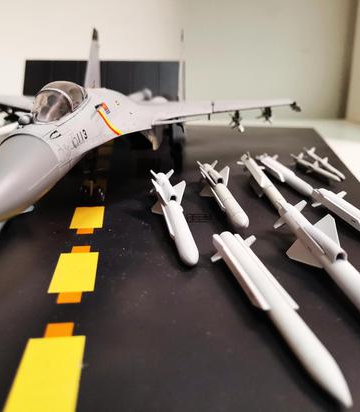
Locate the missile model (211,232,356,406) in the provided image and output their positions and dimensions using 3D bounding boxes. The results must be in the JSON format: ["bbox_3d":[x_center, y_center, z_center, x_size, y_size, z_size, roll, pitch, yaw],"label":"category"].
[{"bbox_3d":[0.023,0.023,0.108,0.013,0.011,0.069,-4,22,-12],"label":"missile model"}]

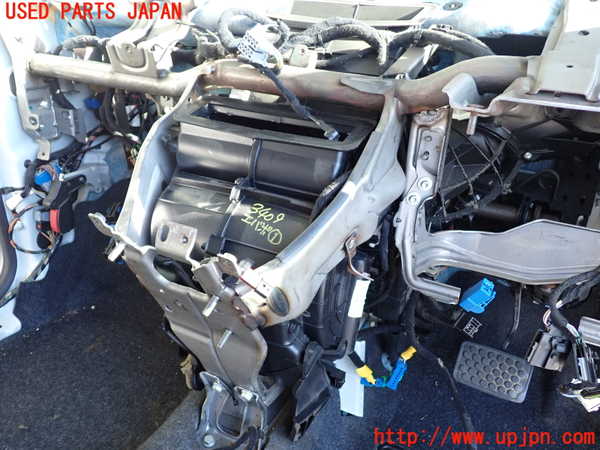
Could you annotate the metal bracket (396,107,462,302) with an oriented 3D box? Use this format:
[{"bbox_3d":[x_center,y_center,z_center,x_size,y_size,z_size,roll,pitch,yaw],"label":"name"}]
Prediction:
[{"bbox_3d":[0.211,-0.030,0.796,0.118,0.292,0.070,13,19,20],"label":"metal bracket"}]

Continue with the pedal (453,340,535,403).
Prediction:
[{"bbox_3d":[0.348,0.265,0.939,0.120,0.073,0.030,13,-10,20],"label":"pedal"}]

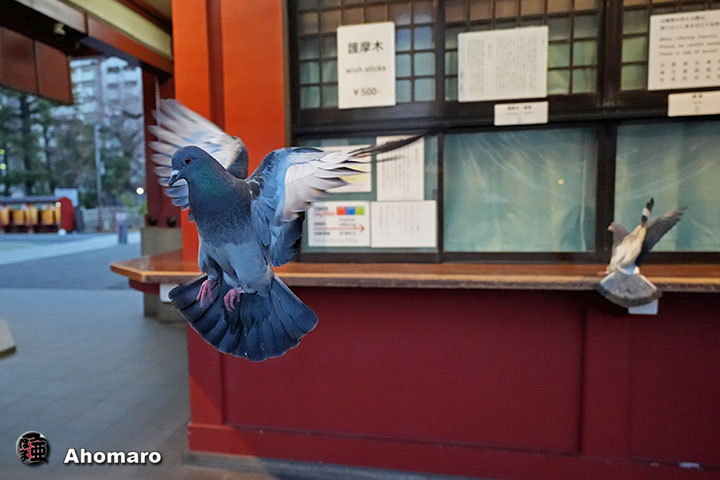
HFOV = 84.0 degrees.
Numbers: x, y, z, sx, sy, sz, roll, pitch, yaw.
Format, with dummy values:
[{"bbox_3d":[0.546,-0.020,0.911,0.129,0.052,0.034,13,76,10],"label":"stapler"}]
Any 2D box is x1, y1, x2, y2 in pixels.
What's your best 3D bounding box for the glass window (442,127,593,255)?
[{"bbox_3d":[0.692,-0.211,1.752,0.633,0.529,0.030,0,3,9],"label":"glass window"}]

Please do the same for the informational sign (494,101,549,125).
[{"bbox_3d":[0.688,-0.537,1.704,0.217,0.089,0.010,0,3,9],"label":"informational sign"}]

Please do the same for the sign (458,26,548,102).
[{"bbox_3d":[0.610,-0.747,1.710,0.364,0.291,0.010,0,3,9],"label":"sign"}]

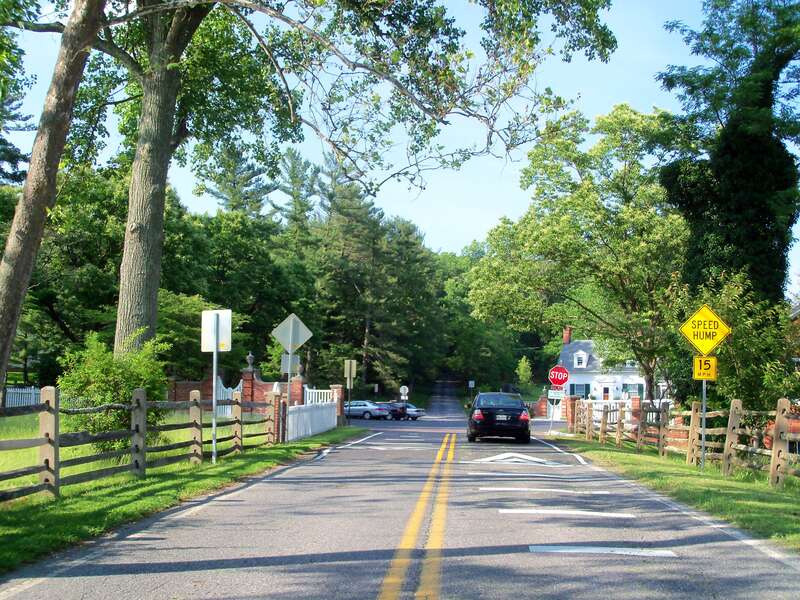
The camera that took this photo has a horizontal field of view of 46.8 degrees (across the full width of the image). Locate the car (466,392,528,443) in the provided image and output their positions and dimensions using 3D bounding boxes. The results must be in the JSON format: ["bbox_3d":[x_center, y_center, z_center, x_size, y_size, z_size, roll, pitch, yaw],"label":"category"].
[{"bbox_3d":[3.085,3.709,29.480,1.850,1.490,4.850,0,-6,4],"label":"car"}]

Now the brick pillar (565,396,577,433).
[{"bbox_3d":[6.791,4.523,36.576,0.460,1.426,0.460,0,-6,4],"label":"brick pillar"}]

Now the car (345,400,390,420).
[{"bbox_3d":[-3.126,8.070,68.078,4.700,1.450,1.800,-4,-7,30],"label":"car"}]

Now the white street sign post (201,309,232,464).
[{"bbox_3d":[-3.486,1.635,17.557,0.610,2.940,0.070,0,-6,4],"label":"white street sign post"}]

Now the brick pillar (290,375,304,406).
[{"bbox_3d":[-5.544,5.121,50.110,0.680,2.049,0.680,0,-6,4],"label":"brick pillar"}]

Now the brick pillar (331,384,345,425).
[{"bbox_3d":[-2.704,4.596,40.099,0.560,1.853,0.560,0,-6,4],"label":"brick pillar"}]

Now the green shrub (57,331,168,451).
[{"bbox_3d":[-6.220,1.985,20.137,2.400,2.558,2.300,0,-6,4],"label":"green shrub"}]

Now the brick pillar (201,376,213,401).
[{"bbox_3d":[-9.635,4.576,47.000,0.600,2.150,0.600,-1,-6,5],"label":"brick pillar"}]

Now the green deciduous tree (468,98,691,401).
[{"bbox_3d":[11.651,-2.800,61.115,13.800,20.843,13.500,0,-6,4],"label":"green deciduous tree"}]

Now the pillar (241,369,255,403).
[{"bbox_3d":[-8.386,4.989,51.128,0.680,2.394,0.680,0,-6,4],"label":"pillar"}]

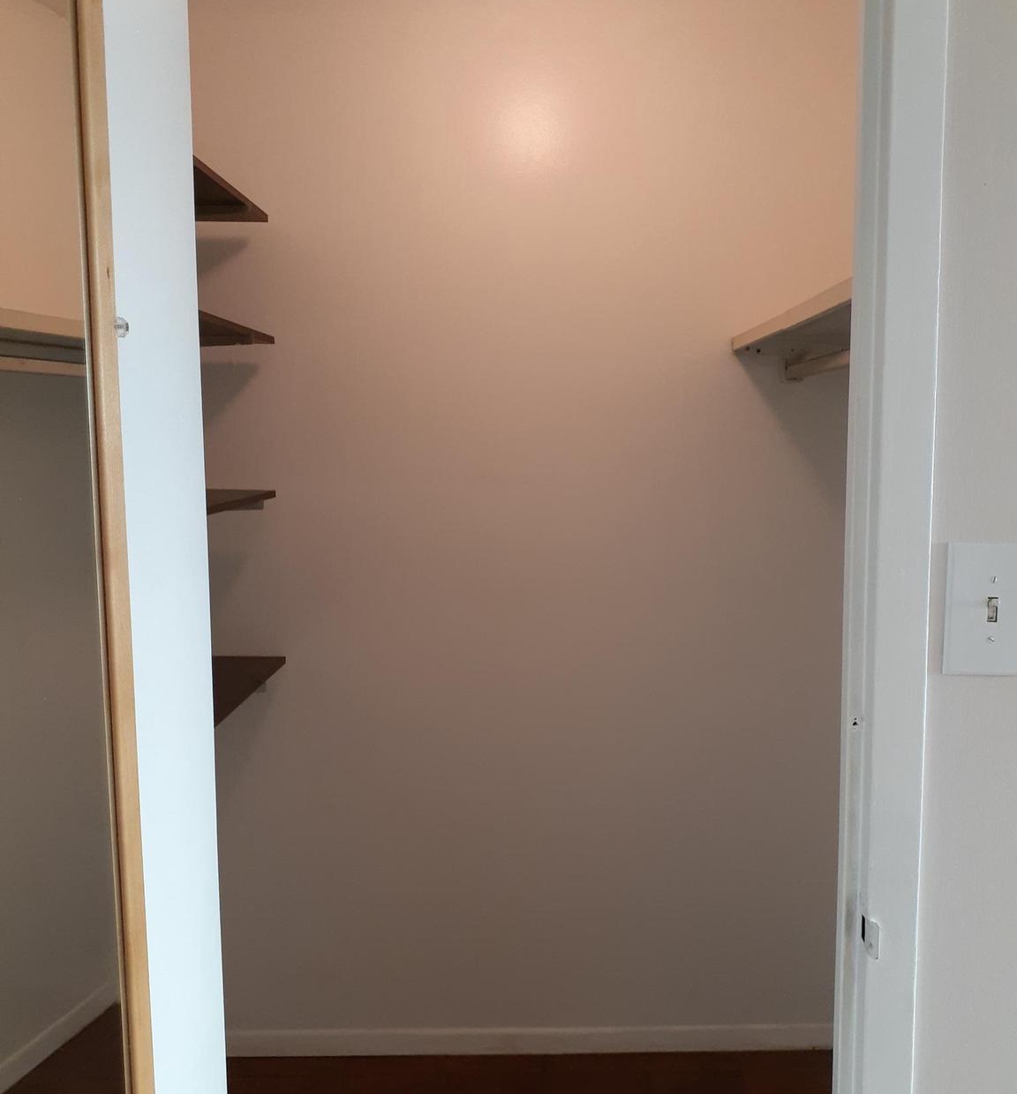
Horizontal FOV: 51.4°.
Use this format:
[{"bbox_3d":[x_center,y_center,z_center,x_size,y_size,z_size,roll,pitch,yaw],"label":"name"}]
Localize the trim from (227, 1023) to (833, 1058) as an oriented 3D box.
[{"bbox_3d":[0.043,1.187,2.545,1.530,0.064,0.014,-1,6,1],"label":"trim"}]

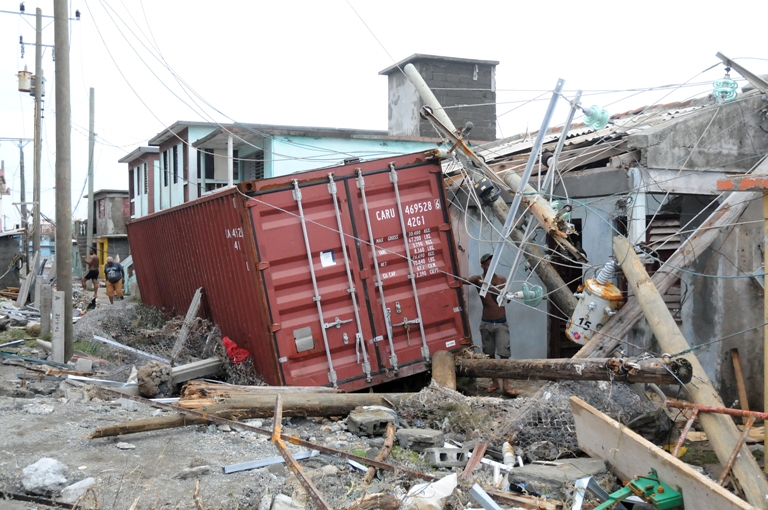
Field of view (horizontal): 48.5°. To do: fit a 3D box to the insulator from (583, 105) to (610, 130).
[{"bbox_3d":[2.269,-1.468,9.100,0.360,0.255,0.255,16,-7,-26],"label":"insulator"}]

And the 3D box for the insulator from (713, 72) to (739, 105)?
[{"bbox_3d":[3.567,-1.732,8.900,0.255,0.360,0.255,17,-15,0],"label":"insulator"}]

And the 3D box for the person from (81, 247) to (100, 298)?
[{"bbox_3d":[-9.977,0.596,29.000,0.580,1.740,0.500,0,1,9],"label":"person"}]

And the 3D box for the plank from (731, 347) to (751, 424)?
[{"bbox_3d":[3.796,1.415,9.100,0.085,0.840,0.040,-12,-8,17],"label":"plank"}]

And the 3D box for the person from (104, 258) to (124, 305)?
[{"bbox_3d":[-9.108,0.872,28.800,0.660,1.600,0.480,0,1,-12],"label":"person"}]

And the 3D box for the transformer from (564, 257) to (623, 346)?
[{"bbox_3d":[2.248,0.496,9.100,0.500,0.960,0.540,33,28,26],"label":"transformer"}]

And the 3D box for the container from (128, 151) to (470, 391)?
[{"bbox_3d":[-2.561,0.231,15.536,2.440,2.590,12.190,-12,5,-22],"label":"container"}]

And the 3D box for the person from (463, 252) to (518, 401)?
[{"bbox_3d":[1.337,0.858,10.600,0.640,1.740,0.420,0,1,5],"label":"person"}]

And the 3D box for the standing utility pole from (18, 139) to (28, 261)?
[{"bbox_3d":[-20.311,-2.394,48.000,0.270,8.400,0.270,-2,1,-30],"label":"standing utility pole"}]

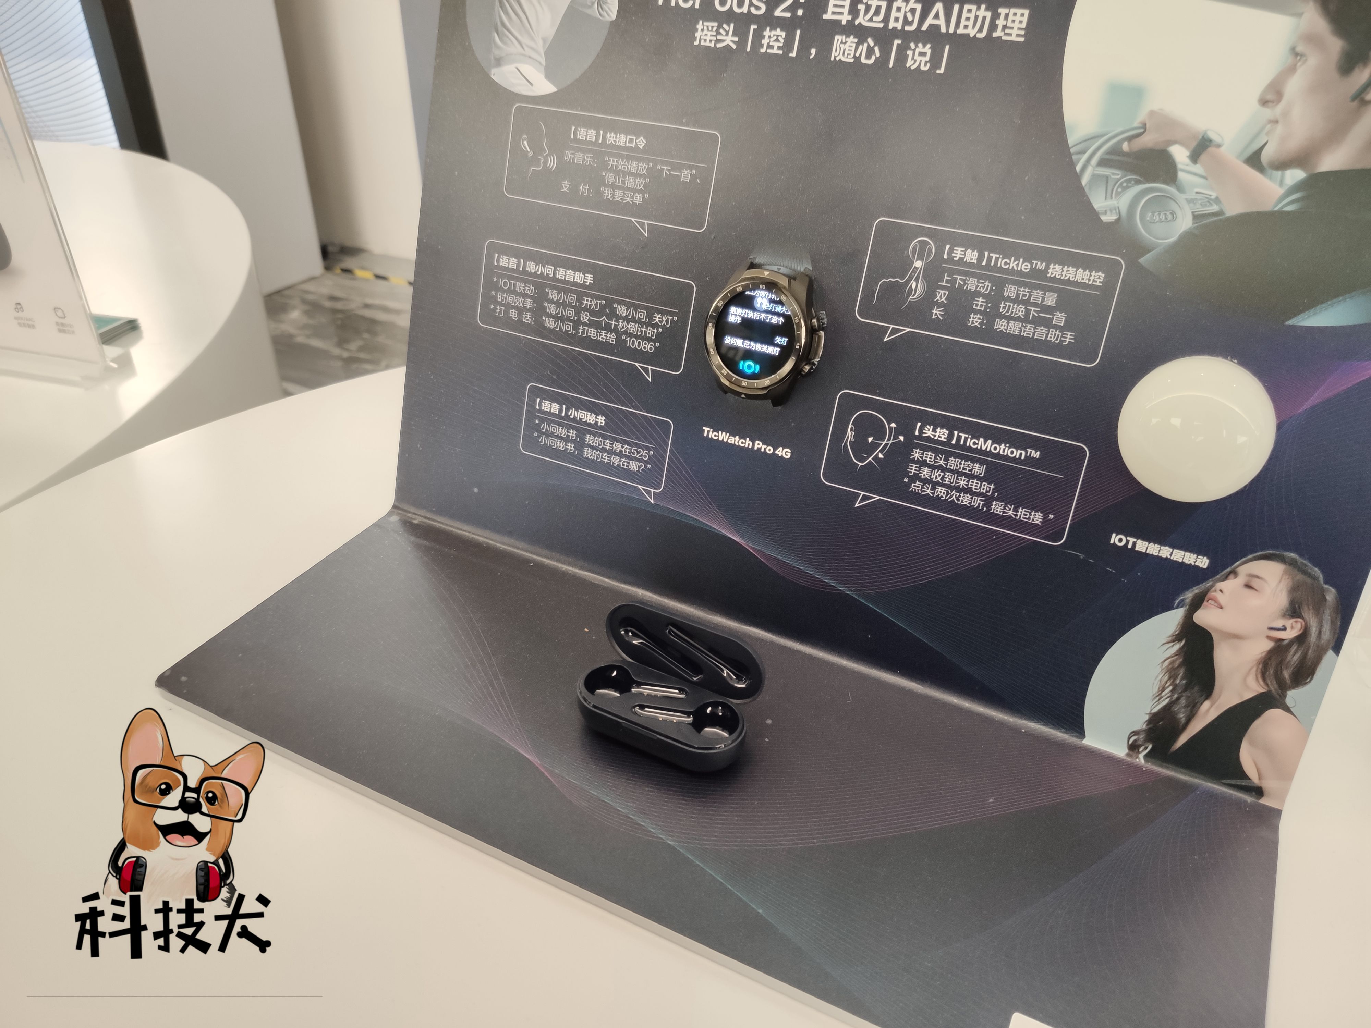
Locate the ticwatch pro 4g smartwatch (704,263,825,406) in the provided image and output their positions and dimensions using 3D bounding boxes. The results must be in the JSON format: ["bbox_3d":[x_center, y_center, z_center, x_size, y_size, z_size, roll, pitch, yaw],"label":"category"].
[{"bbox_3d":[0.032,-0.073,0.424,0.049,0.055,0.014,17,17,22],"label":"ticwatch pro 4g smartwatch"}]

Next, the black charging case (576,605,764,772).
[{"bbox_3d":[-0.007,0.066,0.397,0.070,0.045,0.038,17,37,23],"label":"black charging case"}]

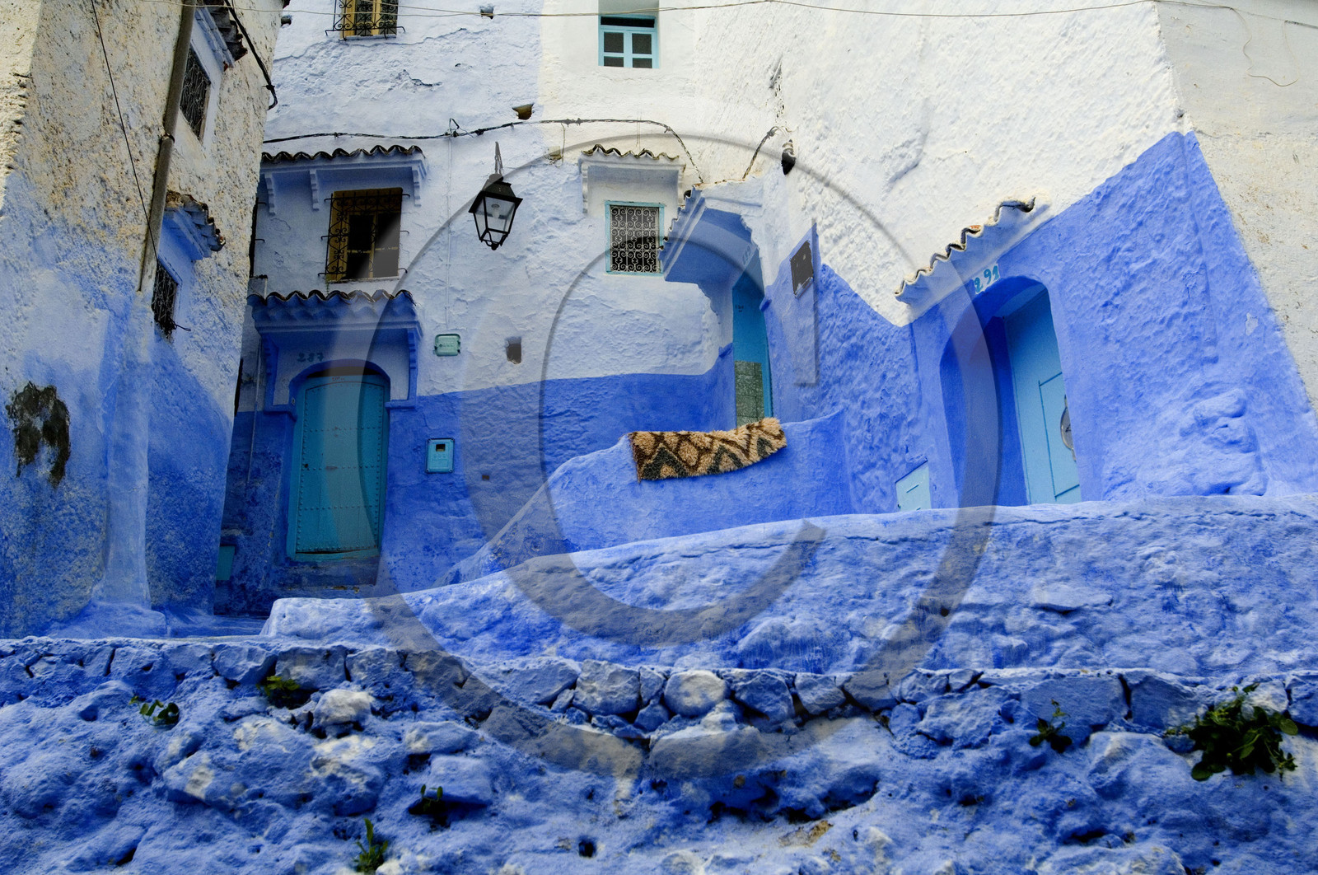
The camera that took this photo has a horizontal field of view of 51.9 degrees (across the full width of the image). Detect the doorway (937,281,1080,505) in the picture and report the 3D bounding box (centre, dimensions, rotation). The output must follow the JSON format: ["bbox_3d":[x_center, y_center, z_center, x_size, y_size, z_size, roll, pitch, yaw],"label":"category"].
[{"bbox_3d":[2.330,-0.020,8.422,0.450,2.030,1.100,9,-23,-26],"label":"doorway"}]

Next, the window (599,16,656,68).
[{"bbox_3d":[-0.339,-4.205,14.615,0.610,0.770,0.090,0,-19,-1],"label":"window"}]

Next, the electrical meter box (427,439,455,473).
[{"bbox_3d":[-2.094,0.172,12.949,0.255,0.325,0.120,-2,-19,5],"label":"electrical meter box"}]

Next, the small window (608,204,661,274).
[{"bbox_3d":[-0.255,-2.114,14.413,0.550,0.830,0.070,0,-21,-4],"label":"small window"}]

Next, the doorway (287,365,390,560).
[{"bbox_3d":[-3.155,0.253,13.382,1.000,2.030,0.280,-2,-20,1],"label":"doorway"}]

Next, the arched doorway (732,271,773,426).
[{"bbox_3d":[1.006,-0.682,13.004,0.300,2.050,0.920,5,-21,-16],"label":"arched doorway"}]

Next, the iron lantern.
[{"bbox_3d":[-1.652,-2.397,13.719,0.420,1.220,0.550,4,-21,-14],"label":"iron lantern"}]

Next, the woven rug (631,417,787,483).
[{"bbox_3d":[0.410,0.095,11.337,1.300,0.460,0.250,-4,-19,12],"label":"woven rug"}]

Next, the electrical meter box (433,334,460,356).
[{"bbox_3d":[-2.089,-0.913,13.323,0.245,0.200,0.110,-2,-19,5],"label":"electrical meter box"}]

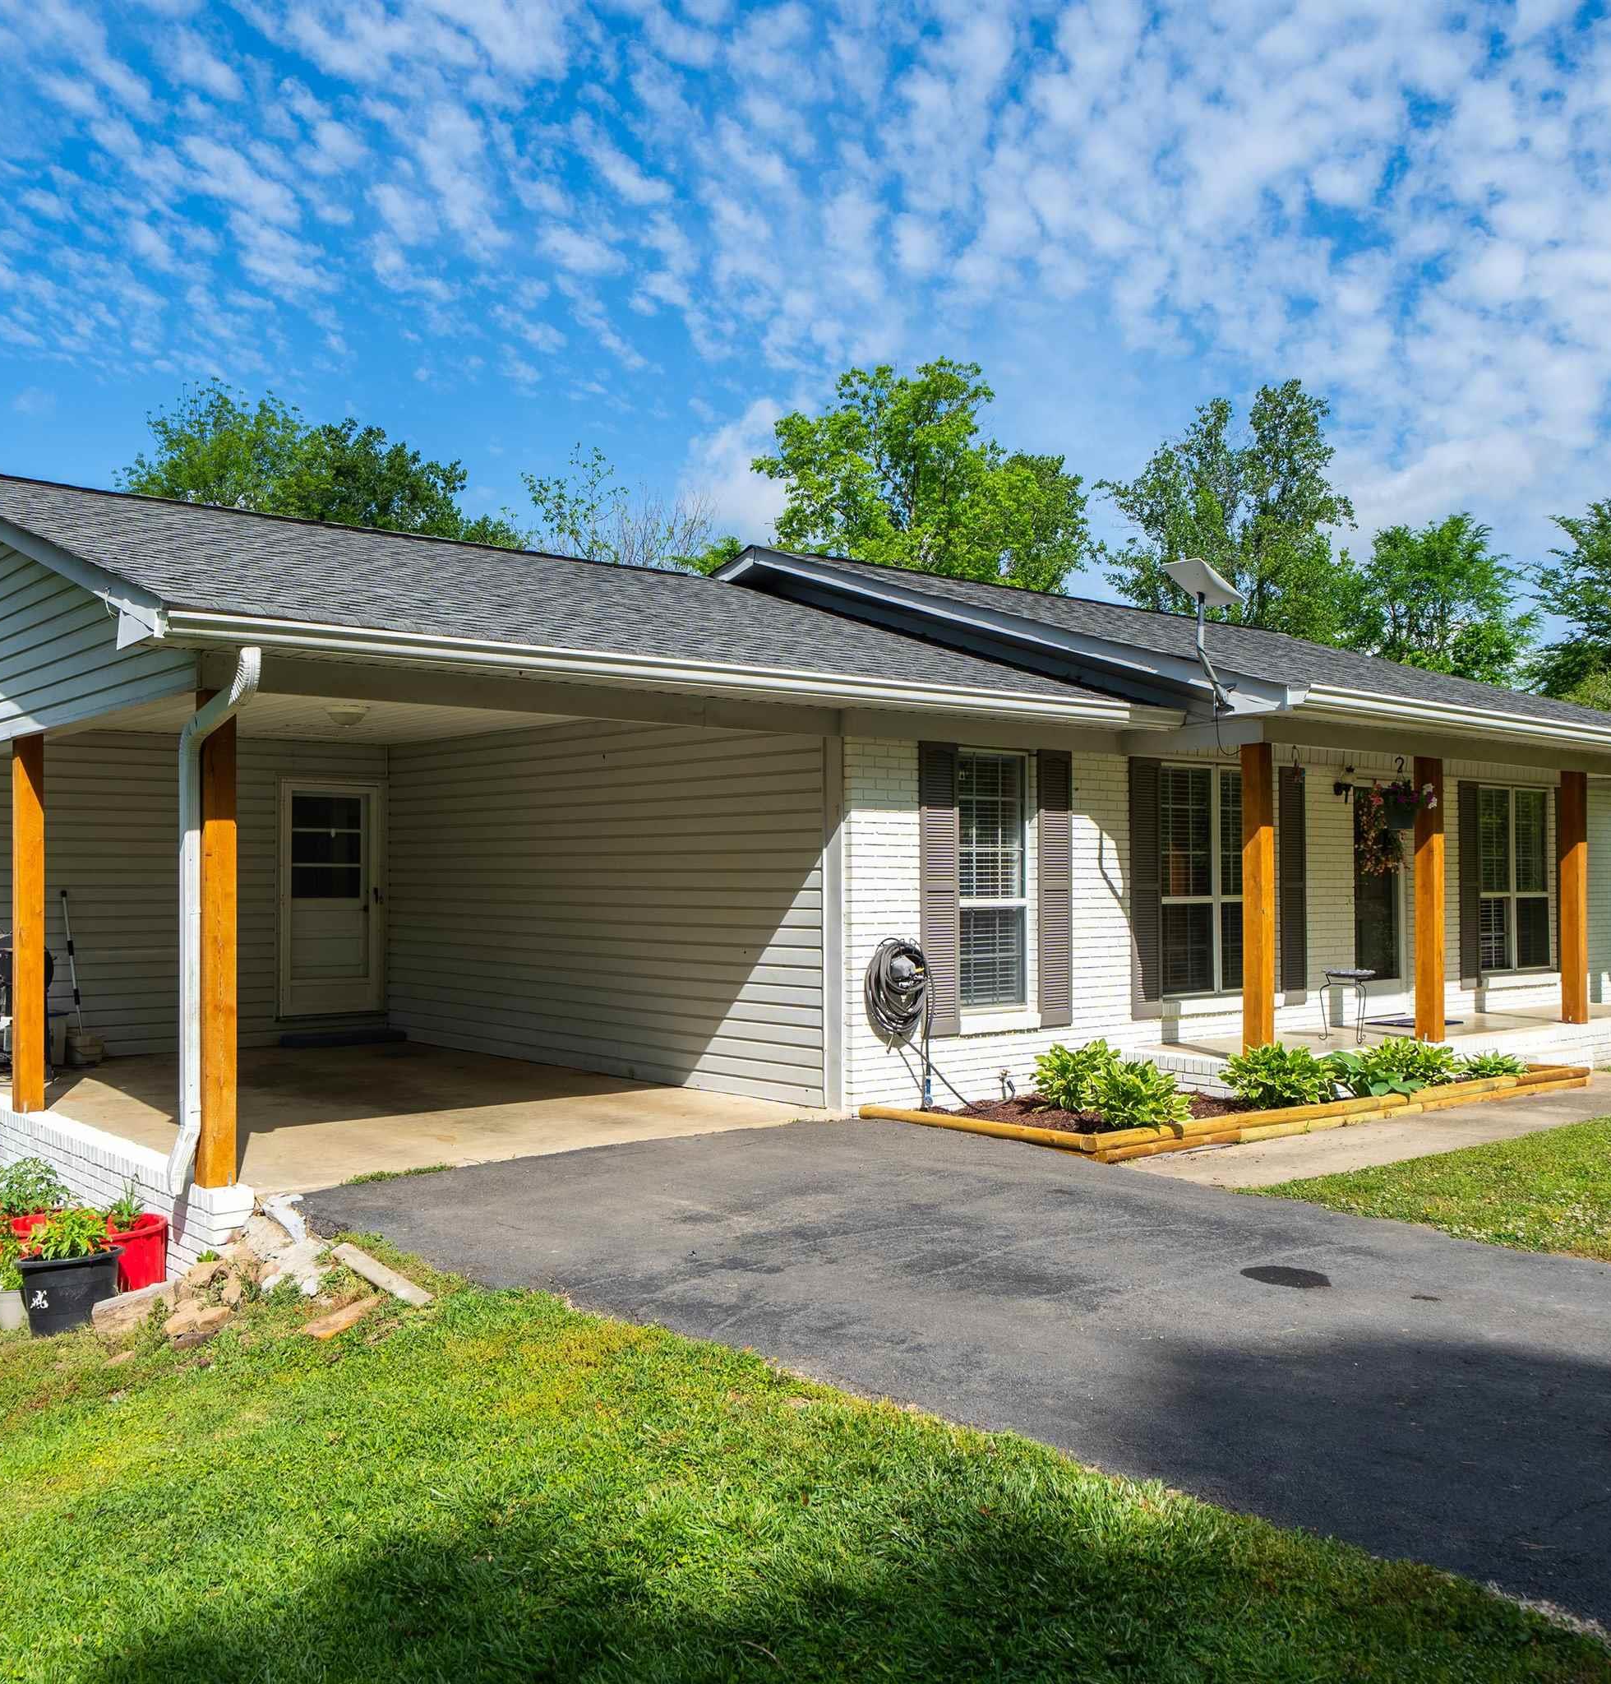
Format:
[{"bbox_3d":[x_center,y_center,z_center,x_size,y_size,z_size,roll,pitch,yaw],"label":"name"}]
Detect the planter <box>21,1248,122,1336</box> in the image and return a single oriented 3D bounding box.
[{"bbox_3d":[-3.590,2.200,6.880,0.430,0.350,0.450,-1,-1,45],"label":"planter"}]

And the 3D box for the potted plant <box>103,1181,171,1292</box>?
[{"bbox_3d":[-3.410,2.030,7.170,0.300,0.570,0.300,0,-1,-30],"label":"potted plant"}]

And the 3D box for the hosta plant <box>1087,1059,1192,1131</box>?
[{"bbox_3d":[2.040,1.515,8.600,0.620,0.370,0.580,0,-1,-14],"label":"hosta plant"}]

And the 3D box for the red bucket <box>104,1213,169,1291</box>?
[{"bbox_3d":[-3.410,2.120,7.170,0.300,0.350,0.300,0,-1,-30],"label":"red bucket"}]

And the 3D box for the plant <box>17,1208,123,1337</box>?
[{"bbox_3d":[-3.590,2.080,6.880,0.450,0.580,0.470,-1,-1,45],"label":"plant"}]

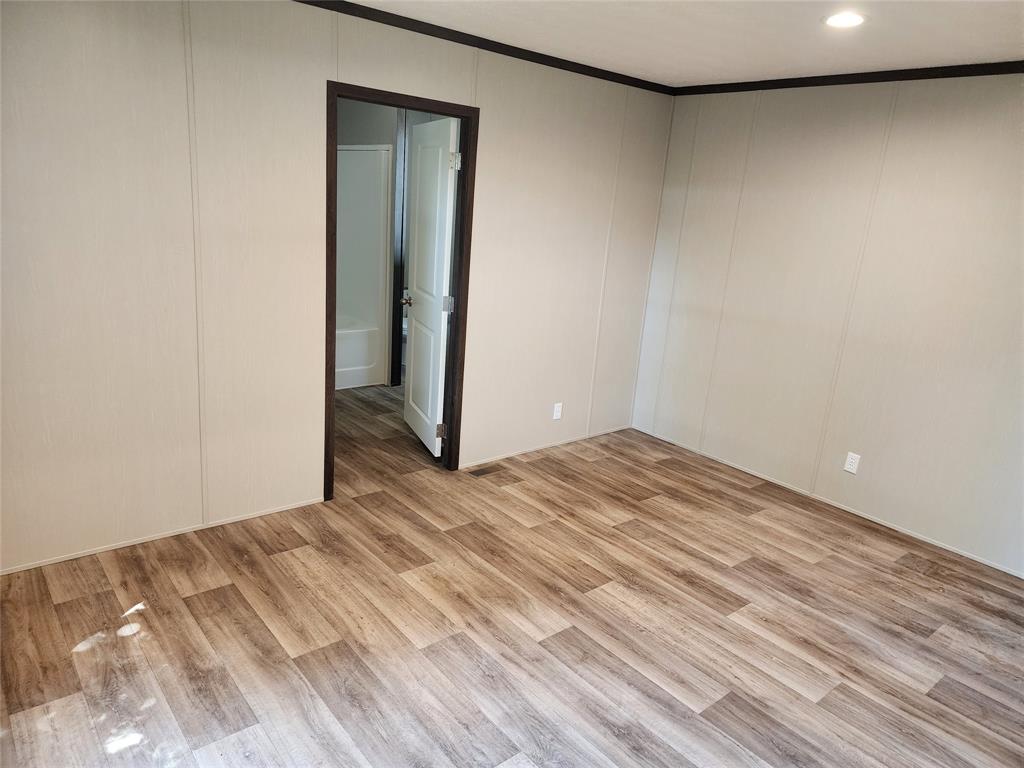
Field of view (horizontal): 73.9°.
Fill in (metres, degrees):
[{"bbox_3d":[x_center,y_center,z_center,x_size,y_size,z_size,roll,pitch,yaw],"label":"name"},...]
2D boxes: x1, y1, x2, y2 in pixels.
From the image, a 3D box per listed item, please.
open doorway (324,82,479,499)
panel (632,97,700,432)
[{"bbox_3d":[-0.621,-0.442,3.709,0.881,2.098,0.130,-8,19,-39],"label":"open doorway"},{"bbox_3d":[1.095,-0.785,4.874,0.025,2.380,0.204,-8,19,-39],"label":"panel"}]

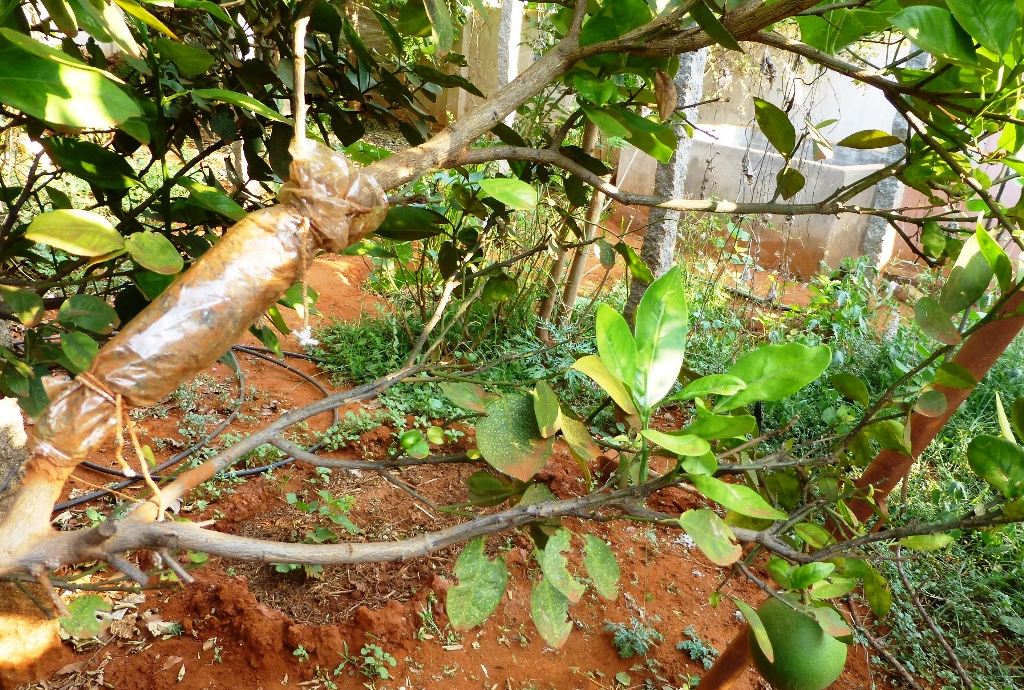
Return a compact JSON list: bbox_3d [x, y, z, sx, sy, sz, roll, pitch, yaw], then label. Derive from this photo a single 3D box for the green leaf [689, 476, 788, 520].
[{"bbox_3d":[0.247,0.166,0.775,0.109,0.020,0.045,22,37,16],"label":"green leaf"}]

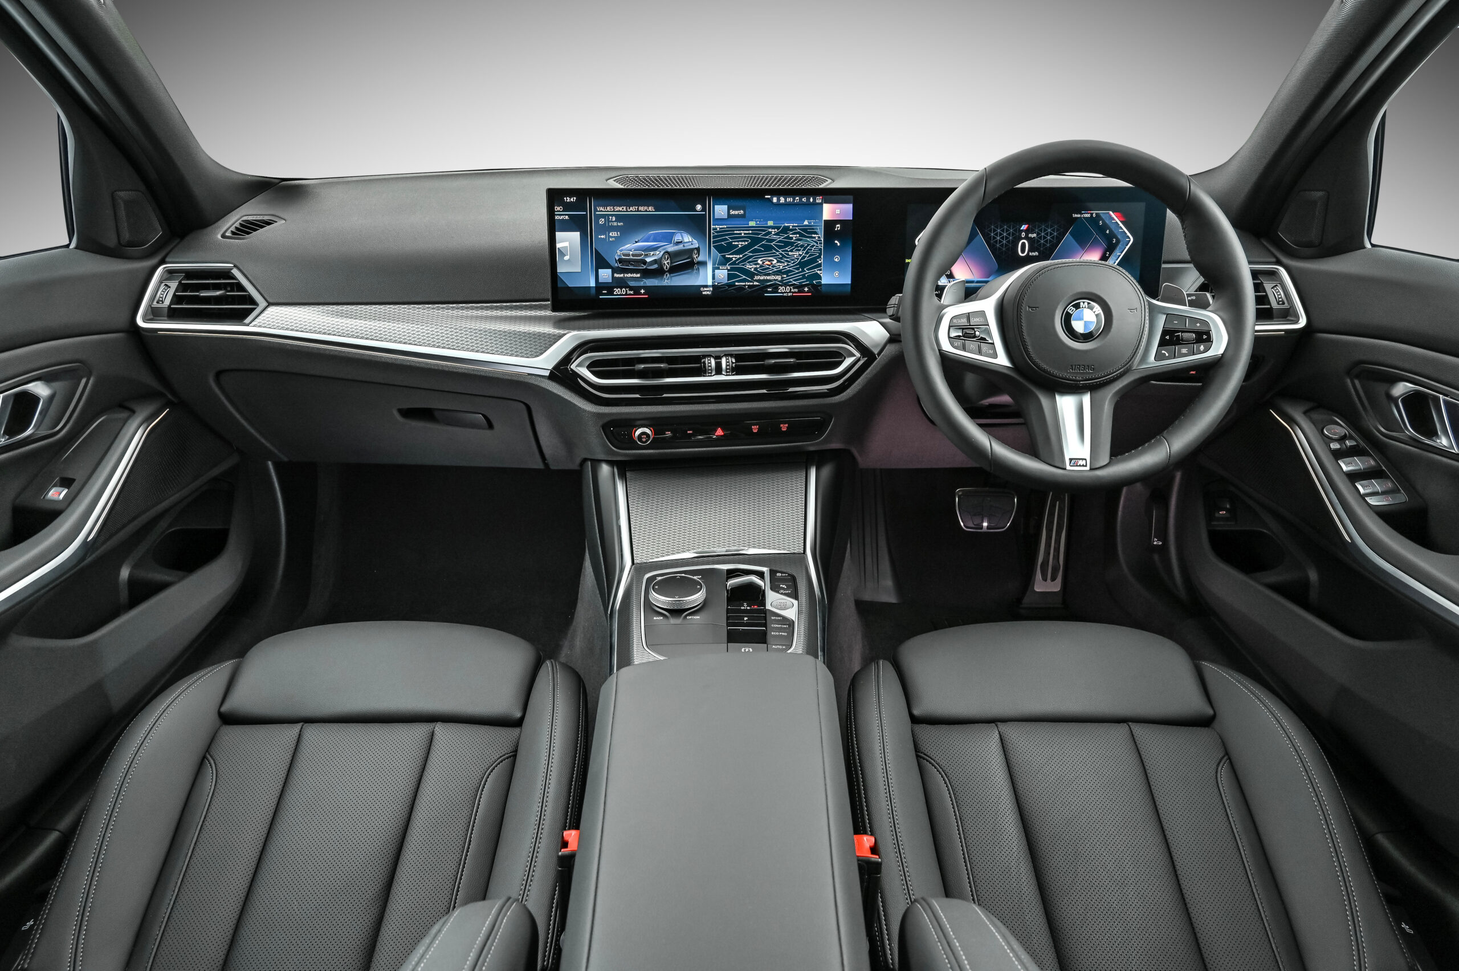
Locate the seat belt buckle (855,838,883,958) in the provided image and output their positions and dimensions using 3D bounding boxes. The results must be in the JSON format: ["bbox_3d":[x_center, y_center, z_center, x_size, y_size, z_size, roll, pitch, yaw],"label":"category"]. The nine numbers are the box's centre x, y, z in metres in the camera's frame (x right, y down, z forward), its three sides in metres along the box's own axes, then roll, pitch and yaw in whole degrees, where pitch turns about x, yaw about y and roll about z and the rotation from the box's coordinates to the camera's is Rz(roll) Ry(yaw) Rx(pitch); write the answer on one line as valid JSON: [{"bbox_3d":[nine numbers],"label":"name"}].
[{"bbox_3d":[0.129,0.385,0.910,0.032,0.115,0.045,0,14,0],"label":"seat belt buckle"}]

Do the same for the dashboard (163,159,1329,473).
[{"bbox_3d":[-0.011,-0.224,1.259,1.420,0.340,0.430,0,29,0],"label":"dashboard"}]

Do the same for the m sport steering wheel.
[{"bbox_3d":[0.365,-0.181,1.040,0.370,0.370,0.115,0,7,0],"label":"m sport steering wheel"}]

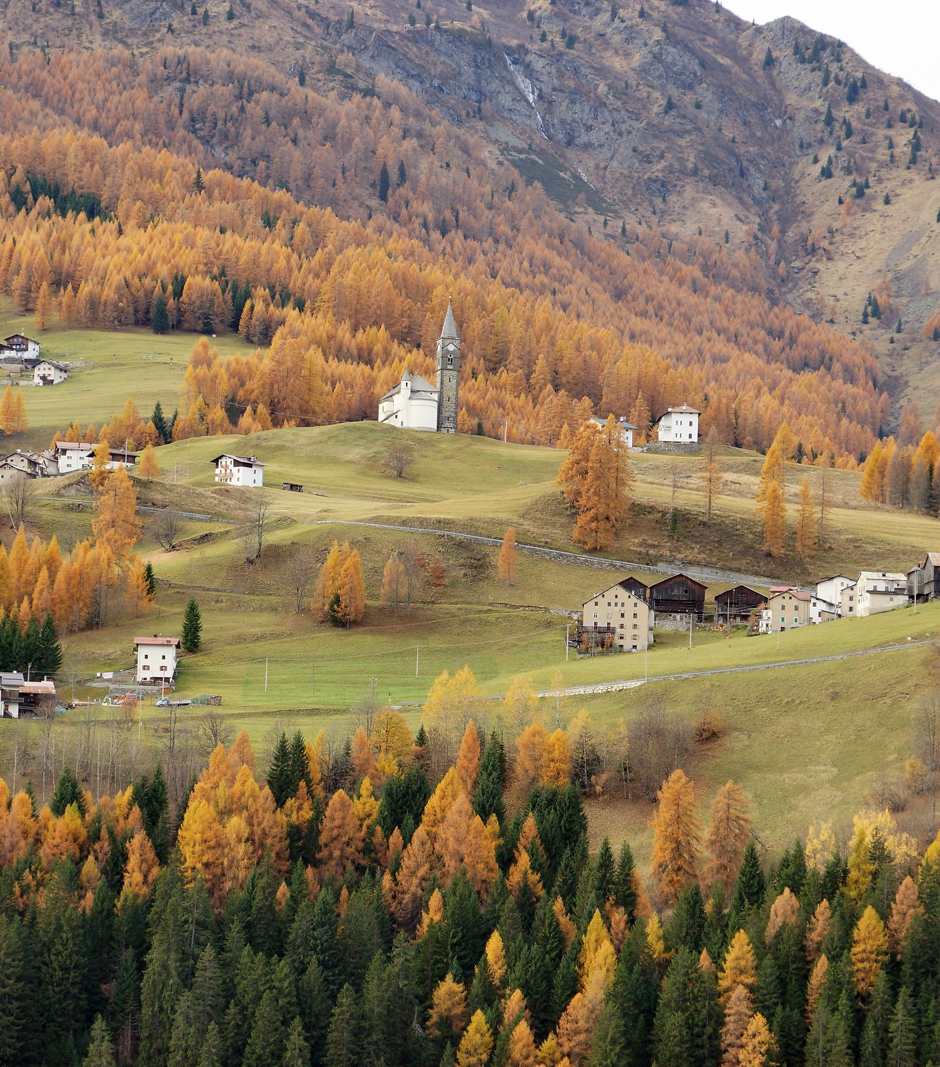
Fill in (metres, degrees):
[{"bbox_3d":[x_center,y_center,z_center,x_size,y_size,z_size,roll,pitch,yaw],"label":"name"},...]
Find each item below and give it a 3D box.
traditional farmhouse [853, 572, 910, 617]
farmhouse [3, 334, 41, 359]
[{"bbox_3d":[88.840,13.060,1005.000,9.600,9.400,9.600,3,-5,-16],"label":"traditional farmhouse"},{"bbox_3d":[-157.380,-65.730,1641.160,10.000,8.400,10.000,-1,-7,22],"label":"farmhouse"}]

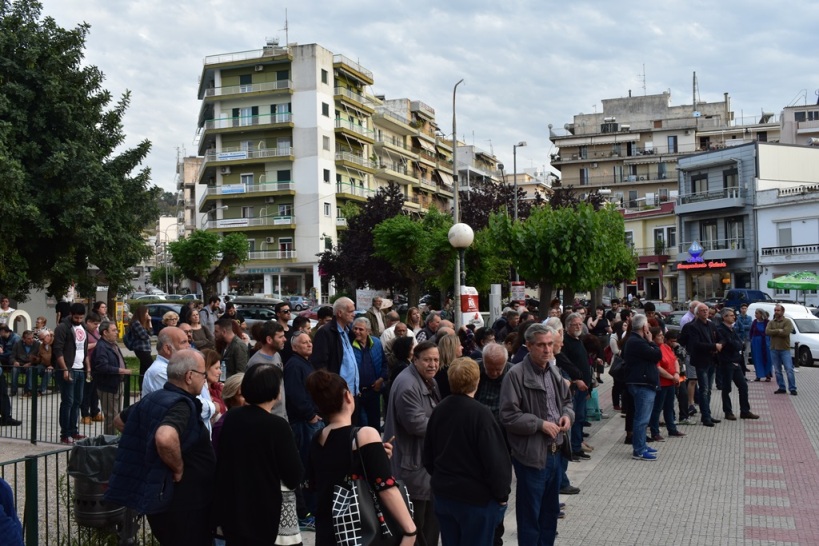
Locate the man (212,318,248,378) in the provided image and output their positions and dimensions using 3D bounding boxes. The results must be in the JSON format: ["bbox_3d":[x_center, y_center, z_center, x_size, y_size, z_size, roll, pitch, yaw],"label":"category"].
[{"bbox_3d":[-1.940,1.370,8.981,0.420,1.740,0.520,-1,-1,-7],"label":"man"}]

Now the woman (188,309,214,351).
[{"bbox_3d":[-3.660,1.453,14.376,0.480,1.640,0.360,1,-2,-39],"label":"woman"}]

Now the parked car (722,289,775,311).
[{"bbox_3d":[19.454,1.905,45.980,4.500,1.900,1.800,-1,-1,8],"label":"parked car"}]

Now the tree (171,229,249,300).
[{"bbox_3d":[-8.057,0.557,32.952,3.050,4.450,3.050,-1,-1,0],"label":"tree"}]

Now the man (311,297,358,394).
[{"bbox_3d":[-0.751,1.201,8.380,0.370,1.900,0.520,-2,-1,20],"label":"man"}]

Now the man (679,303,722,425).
[{"bbox_3d":[4.291,1.340,12.074,0.600,1.780,0.450,0,-2,-21],"label":"man"}]

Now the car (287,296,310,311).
[{"bbox_3d":[-11.283,2.896,77.000,4.100,1.500,1.750,-1,-1,25],"label":"car"}]

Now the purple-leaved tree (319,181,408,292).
[{"bbox_3d":[-1.832,-0.386,32.953,3.600,6.200,3.600,0,-1,0],"label":"purple-leaved tree"}]

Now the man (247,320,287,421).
[{"bbox_3d":[-1.173,1.274,6.787,0.340,1.750,0.520,-1,-1,18],"label":"man"}]

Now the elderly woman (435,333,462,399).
[{"bbox_3d":[0.349,1.347,7.527,0.340,1.580,0.460,0,-2,-28],"label":"elderly woman"}]

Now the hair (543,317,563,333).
[{"bbox_3d":[1.407,0.523,8.000,0.220,0.190,0.180,0,-1,-32],"label":"hair"}]

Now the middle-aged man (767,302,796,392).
[{"bbox_3d":[7.166,1.482,15.775,0.580,1.730,0.400,-2,-2,38],"label":"middle-aged man"}]

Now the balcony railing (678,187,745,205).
[{"bbox_3d":[19.893,-5.086,54.300,0.850,0.750,5.200,0,-1,-27],"label":"balcony railing"}]

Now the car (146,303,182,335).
[{"bbox_3d":[-10.945,2.161,37.500,4.200,1.450,1.760,-1,-1,25],"label":"car"}]

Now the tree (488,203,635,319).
[{"bbox_3d":[4.032,0.349,21.453,3.700,4.350,3.700,-2,-1,20],"label":"tree"}]

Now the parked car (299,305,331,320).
[{"bbox_3d":[-4.157,2.399,46.000,4.200,1.430,1.750,0,-1,-22],"label":"parked car"}]

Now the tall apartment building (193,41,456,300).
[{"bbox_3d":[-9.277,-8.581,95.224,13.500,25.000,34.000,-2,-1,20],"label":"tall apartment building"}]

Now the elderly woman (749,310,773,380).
[{"bbox_3d":[7.813,1.605,18.177,0.520,1.610,0.400,-2,-2,37],"label":"elderly woman"}]

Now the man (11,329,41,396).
[{"bbox_3d":[-7.213,1.710,15.382,0.560,1.240,0.720,0,-2,-14],"label":"man"}]

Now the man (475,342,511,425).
[{"bbox_3d":[0.577,1.284,5.627,0.520,1.610,0.400,-1,-2,9],"label":"man"}]

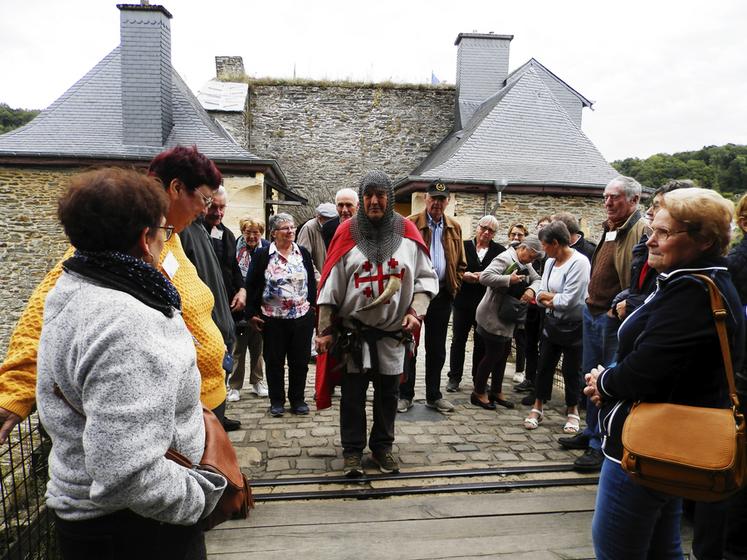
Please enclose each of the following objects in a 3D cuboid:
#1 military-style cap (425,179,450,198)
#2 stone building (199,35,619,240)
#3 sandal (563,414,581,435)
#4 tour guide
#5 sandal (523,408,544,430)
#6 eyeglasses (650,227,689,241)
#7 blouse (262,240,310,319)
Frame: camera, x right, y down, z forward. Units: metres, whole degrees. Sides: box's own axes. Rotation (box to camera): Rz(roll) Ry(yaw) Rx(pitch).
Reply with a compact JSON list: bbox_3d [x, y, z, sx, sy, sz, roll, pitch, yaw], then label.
[{"bbox_3d":[0.518,-0.729,4.320,0.190,0.150,0.260,0,5,-5],"label":"military-style cap"},{"bbox_3d":[0.589,-3.018,12.785,9.800,6.700,6.500,0,5,-6],"label":"stone building"},{"bbox_3d":[1.523,1.076,4.112,0.098,0.090,0.245,3,6,25],"label":"sandal"},{"bbox_3d":[0.012,0.262,3.309,0.740,1.810,0.460,1,5,0],"label":"tour guide"},{"bbox_3d":[1.238,1.068,4.155,0.095,0.100,0.245,4,6,37],"label":"sandal"},{"bbox_3d":[0.880,-0.137,1.526,0.140,0.042,0.137,-6,5,3],"label":"eyeglasses"},{"bbox_3d":[-0.717,0.004,4.420,0.460,0.620,0.300,0,5,-12],"label":"blouse"}]

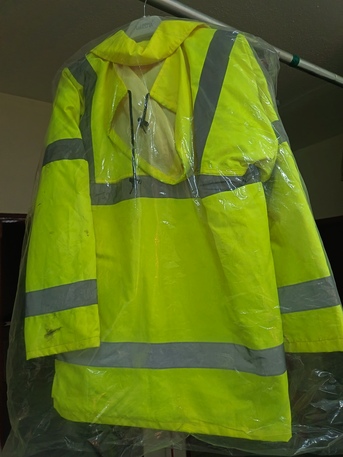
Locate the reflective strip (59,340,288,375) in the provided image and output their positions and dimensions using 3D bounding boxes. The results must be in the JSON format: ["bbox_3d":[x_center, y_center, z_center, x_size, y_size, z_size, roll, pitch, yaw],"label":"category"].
[{"bbox_3d":[0.000,0.268,0.655,0.465,0.057,0.050,-1,-7,8],"label":"reflective strip"}]

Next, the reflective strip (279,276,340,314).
[{"bbox_3d":[0.275,0.136,0.640,0.132,0.057,0.040,-9,-8,9],"label":"reflective strip"}]

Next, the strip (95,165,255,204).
[{"bbox_3d":[0.007,-0.096,0.705,0.378,0.066,0.050,-4,-7,8],"label":"strip"}]

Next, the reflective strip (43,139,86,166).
[{"bbox_3d":[-0.250,-0.177,0.740,0.105,0.060,0.045,-7,-8,9],"label":"reflective strip"}]

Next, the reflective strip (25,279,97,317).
[{"bbox_3d":[-0.232,0.145,0.665,0.150,0.057,0.035,-8,-7,2],"label":"reflective strip"}]

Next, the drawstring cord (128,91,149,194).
[{"bbox_3d":[-0.070,-0.189,0.690,0.047,0.225,0.030,-1,-7,5],"label":"drawstring cord"}]

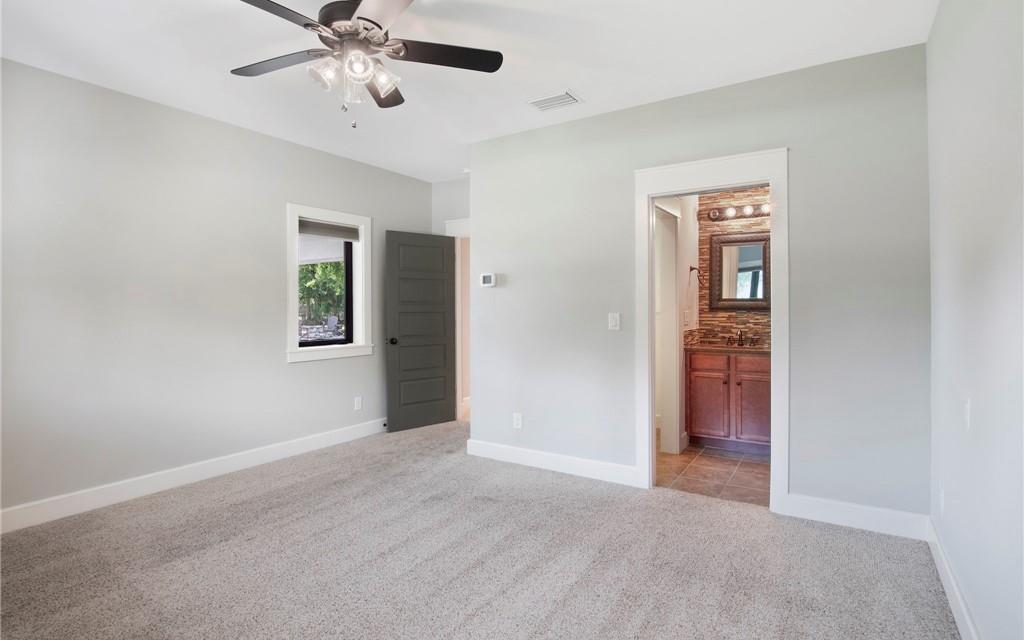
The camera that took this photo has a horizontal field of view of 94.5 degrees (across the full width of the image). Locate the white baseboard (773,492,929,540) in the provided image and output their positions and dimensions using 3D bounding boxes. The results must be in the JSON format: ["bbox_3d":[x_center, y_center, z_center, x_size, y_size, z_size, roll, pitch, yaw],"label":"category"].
[{"bbox_3d":[1.978,1.153,2.824,0.767,0.145,0.022,0,1,31],"label":"white baseboard"}]

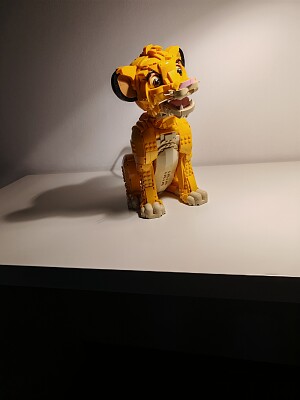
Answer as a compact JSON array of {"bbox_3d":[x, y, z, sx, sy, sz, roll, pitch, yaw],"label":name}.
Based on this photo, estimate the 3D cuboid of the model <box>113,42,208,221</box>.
[{"bbox_3d":[0.007,-0.143,0.604,0.174,0.298,0.193,-16,22,-25],"label":"model"}]

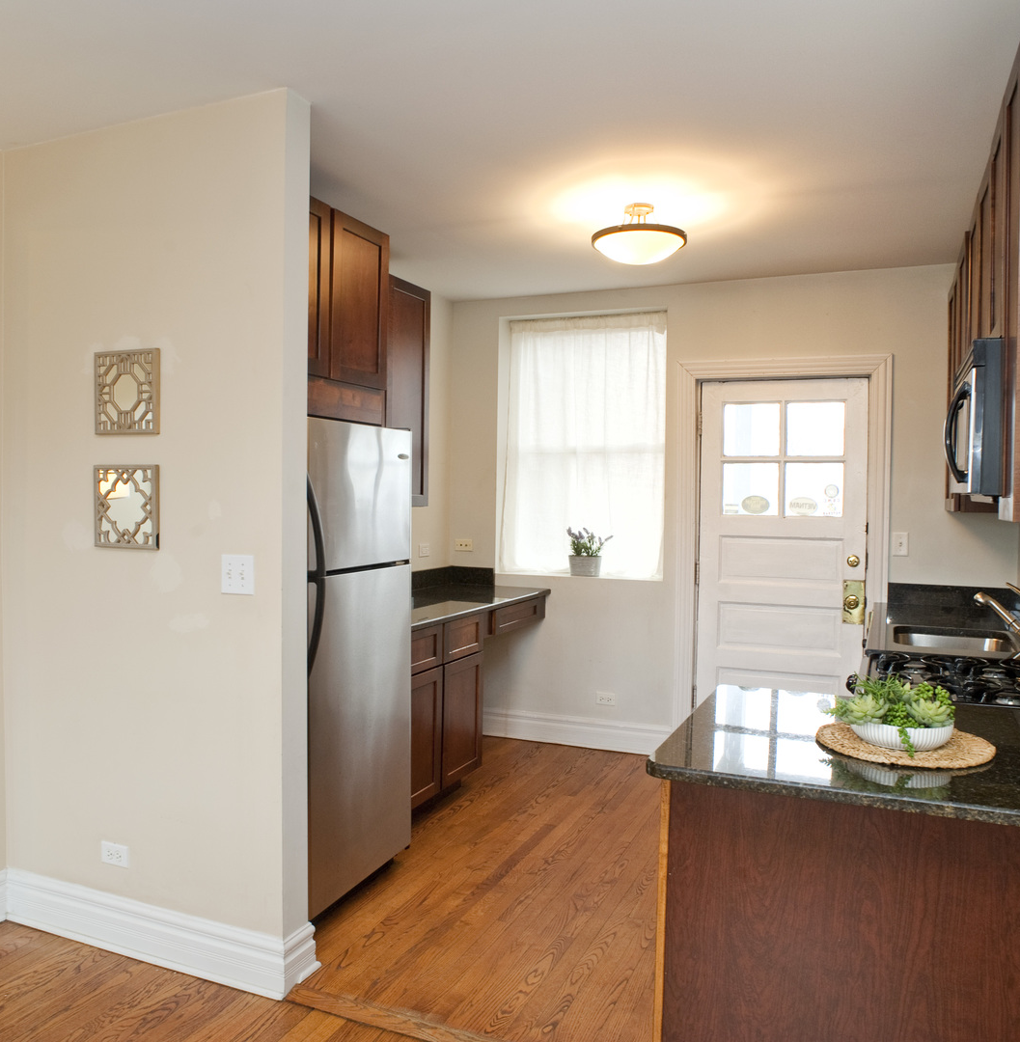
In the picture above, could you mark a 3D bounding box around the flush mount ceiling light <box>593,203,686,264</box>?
[{"bbox_3d":[0.508,-1.117,3.418,0.385,0.225,0.385,1,2,23],"label":"flush mount ceiling light"}]

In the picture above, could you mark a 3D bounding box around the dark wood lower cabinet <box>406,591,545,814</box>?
[{"bbox_3d":[-0.421,0.868,4.389,0.630,0.845,1.710,1,2,23],"label":"dark wood lower cabinet"}]

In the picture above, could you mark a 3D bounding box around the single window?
[{"bbox_3d":[0.407,-0.438,5.037,1.000,1.505,0.080,1,2,23],"label":"single window"}]

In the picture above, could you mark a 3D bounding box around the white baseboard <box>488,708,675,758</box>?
[{"bbox_3d":[0.296,1.230,5.114,1.300,0.168,0.026,1,2,23],"label":"white baseboard"}]

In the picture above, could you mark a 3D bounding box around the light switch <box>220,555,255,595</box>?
[{"bbox_3d":[-0.780,0.154,2.490,0.116,0.113,0.016,1,2,23],"label":"light switch"}]

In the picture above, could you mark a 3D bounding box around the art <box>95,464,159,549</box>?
[{"bbox_3d":[-1.187,-0.043,2.692,0.249,0.256,0.022,1,2,23],"label":"art"}]

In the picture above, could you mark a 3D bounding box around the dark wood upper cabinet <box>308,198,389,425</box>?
[{"bbox_3d":[-0.906,-0.739,3.179,0.630,0.740,0.760,1,2,23],"label":"dark wood upper cabinet"}]

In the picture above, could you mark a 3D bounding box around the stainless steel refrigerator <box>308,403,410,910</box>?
[{"bbox_3d":[-0.850,0.499,3.206,0.780,1.697,0.748,1,2,23],"label":"stainless steel refrigerator"}]

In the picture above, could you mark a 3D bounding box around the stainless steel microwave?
[{"bbox_3d":[1.493,-0.264,2.499,0.404,0.410,0.755,1,2,23],"label":"stainless steel microwave"}]

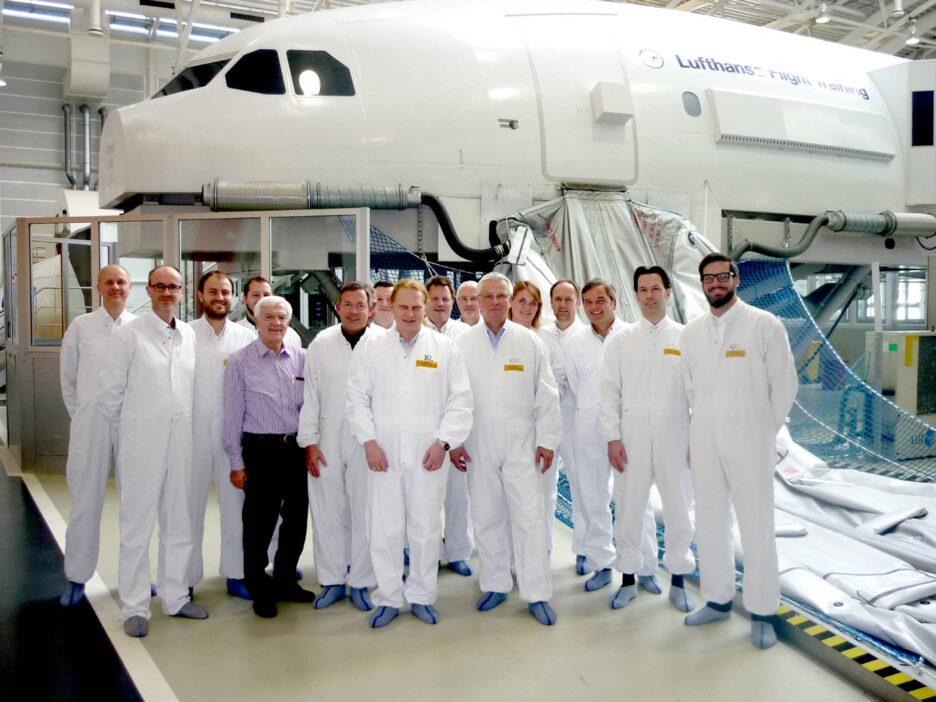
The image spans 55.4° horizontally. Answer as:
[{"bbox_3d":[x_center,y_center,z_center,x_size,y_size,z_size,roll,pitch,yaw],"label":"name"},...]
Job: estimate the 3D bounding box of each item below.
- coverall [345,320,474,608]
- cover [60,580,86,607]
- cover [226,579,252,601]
[{"bbox_3d":[-0.303,0.608,4.620,0.630,1.430,0.400,0,1,-4],"label":"coverall"},{"bbox_3d":[-2.160,1.310,4.904,0.110,0.105,0.280,0,3,-6],"label":"cover"},{"bbox_3d":[-1.231,1.298,4.941,0.108,0.115,0.285,-1,3,-30],"label":"cover"}]

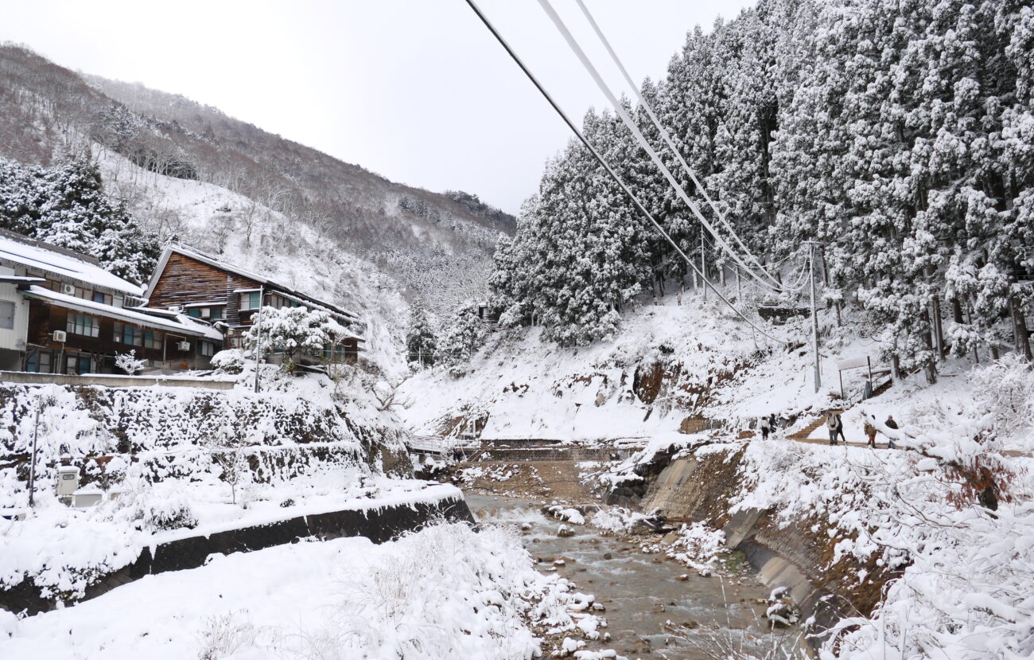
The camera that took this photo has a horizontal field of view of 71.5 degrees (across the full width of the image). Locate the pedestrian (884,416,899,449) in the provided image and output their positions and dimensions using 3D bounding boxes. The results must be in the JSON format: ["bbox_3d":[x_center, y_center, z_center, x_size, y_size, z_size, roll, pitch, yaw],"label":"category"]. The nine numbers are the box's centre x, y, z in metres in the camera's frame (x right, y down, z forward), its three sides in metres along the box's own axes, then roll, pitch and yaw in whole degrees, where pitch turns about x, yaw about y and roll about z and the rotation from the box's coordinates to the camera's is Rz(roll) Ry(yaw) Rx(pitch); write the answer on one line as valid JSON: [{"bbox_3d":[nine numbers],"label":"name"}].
[{"bbox_3d":[18.928,5.164,36.300,0.660,1.720,0.480,-3,-8,18],"label":"pedestrian"}]

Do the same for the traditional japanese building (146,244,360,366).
[{"bbox_3d":[-19.414,-0.590,56.537,9.000,8.200,17.200,-2,-8,10],"label":"traditional japanese building"}]

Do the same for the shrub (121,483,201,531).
[{"bbox_3d":[-13.311,6.615,26.800,2.650,1.600,2.200,3,-8,-26],"label":"shrub"}]

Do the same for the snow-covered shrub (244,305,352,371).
[{"bbox_3d":[-14.102,0.569,46.000,6.400,4.000,5.700,2,-8,-17],"label":"snow-covered shrub"}]

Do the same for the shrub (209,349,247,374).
[{"bbox_3d":[-18.043,1.965,44.800,2.200,1.450,2.100,2,-8,-22],"label":"shrub"}]

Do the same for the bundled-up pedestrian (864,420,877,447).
[{"bbox_3d":[18.154,5.214,36.800,0.620,1.700,0.500,3,-8,-27],"label":"bundled-up pedestrian"}]

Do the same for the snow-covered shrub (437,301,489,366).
[{"bbox_3d":[-8.229,0.557,110.000,7.500,9.500,7.000,0,-7,-4],"label":"snow-covered shrub"}]

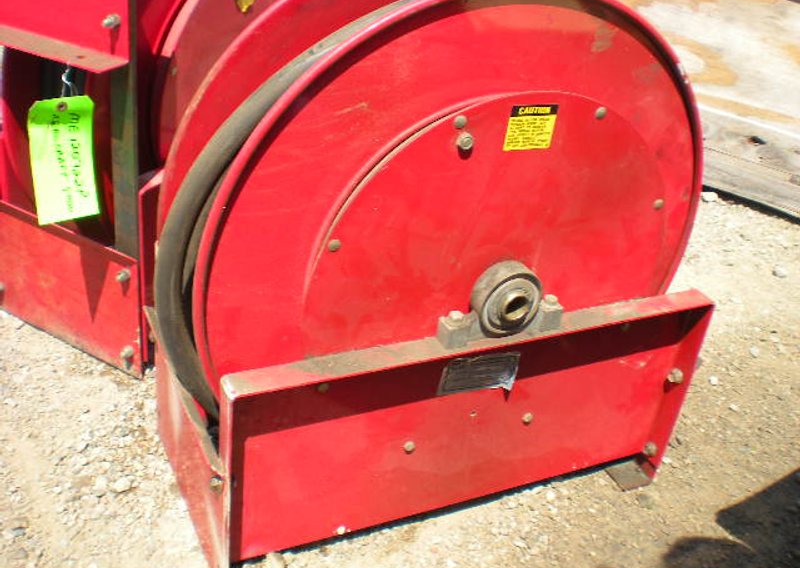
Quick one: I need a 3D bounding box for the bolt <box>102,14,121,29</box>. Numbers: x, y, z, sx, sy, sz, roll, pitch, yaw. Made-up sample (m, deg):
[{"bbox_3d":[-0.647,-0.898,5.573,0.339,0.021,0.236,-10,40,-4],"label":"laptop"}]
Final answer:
[{"bbox_3d":[-0.327,-0.297,0.991,0.015,0.015,0.018,21,32,22],"label":"bolt"}]

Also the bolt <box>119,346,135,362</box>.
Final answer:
[{"bbox_3d":[-0.381,0.097,1.216,0.016,0.016,0.015,21,32,22],"label":"bolt"}]

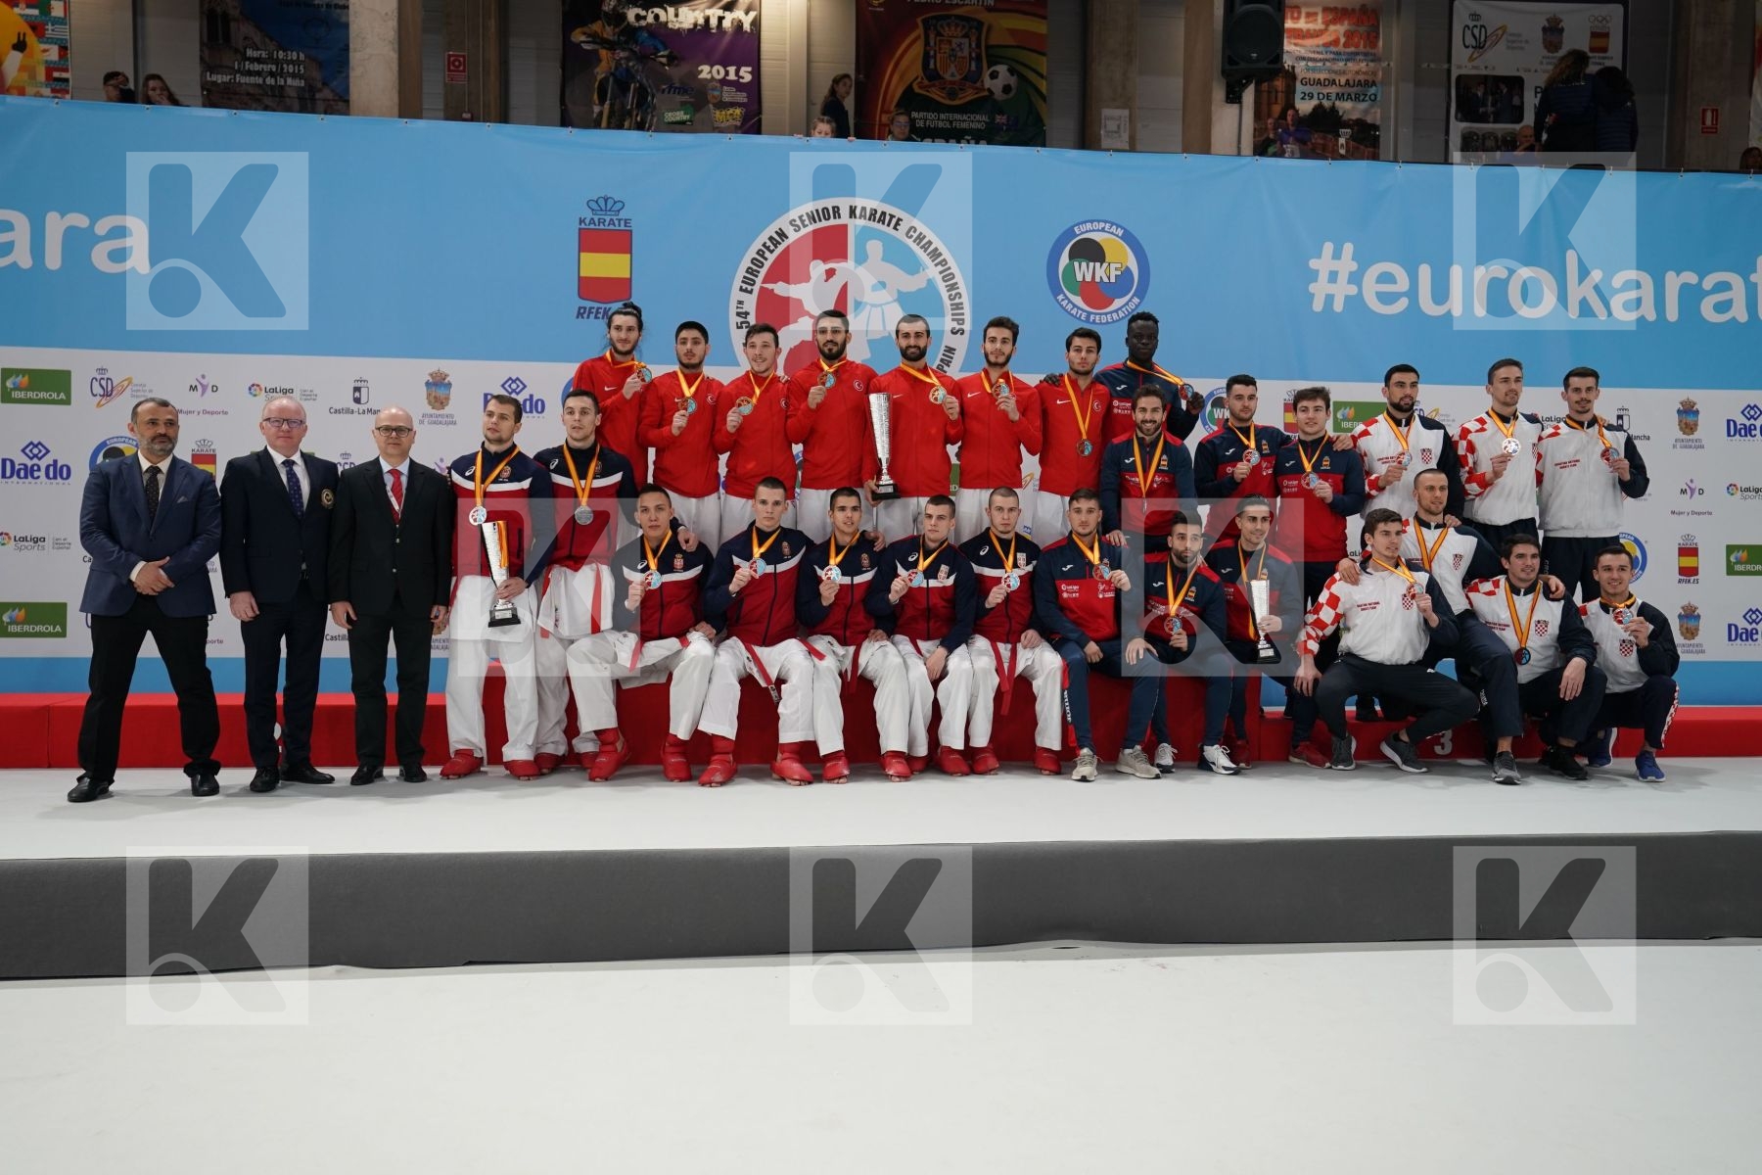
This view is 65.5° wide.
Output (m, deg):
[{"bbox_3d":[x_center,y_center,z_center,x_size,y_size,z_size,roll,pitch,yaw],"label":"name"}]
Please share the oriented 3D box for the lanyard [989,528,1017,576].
[{"bbox_3d":[0.621,-0.182,6.980,0.145,0.235,0.130,1,2,2],"label":"lanyard"}]

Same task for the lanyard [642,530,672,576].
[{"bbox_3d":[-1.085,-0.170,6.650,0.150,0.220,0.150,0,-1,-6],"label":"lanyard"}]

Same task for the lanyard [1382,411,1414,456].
[{"bbox_3d":[2.810,-0.835,7.450,0.155,0.240,0.130,1,2,14],"label":"lanyard"}]

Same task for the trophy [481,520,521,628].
[{"bbox_3d":[-1.785,-0.068,6.450,0.145,0.505,0.140,-7,3,-12],"label":"trophy"}]

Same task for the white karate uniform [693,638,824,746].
[{"bbox_3d":[-0.594,0.483,6.680,0.590,0.510,0.530,0,2,-6],"label":"white karate uniform"}]

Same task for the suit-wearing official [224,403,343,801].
[{"bbox_3d":[-2.769,0.029,6.330,0.520,1.760,0.350,0,3,-24],"label":"suit-wearing official"}]

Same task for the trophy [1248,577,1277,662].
[{"bbox_3d":[1.986,0.171,7.100,0.125,0.445,0.120,-6,3,3],"label":"trophy"}]

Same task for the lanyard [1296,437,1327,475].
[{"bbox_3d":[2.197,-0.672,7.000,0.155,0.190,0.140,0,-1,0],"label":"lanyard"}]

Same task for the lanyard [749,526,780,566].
[{"bbox_3d":[-0.581,-0.213,6.850,0.150,0.200,0.130,0,2,-6],"label":"lanyard"}]

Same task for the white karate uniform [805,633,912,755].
[{"bbox_3d":[-0.111,0.503,6.680,0.510,0.550,0.520,1,2,-3],"label":"white karate uniform"}]

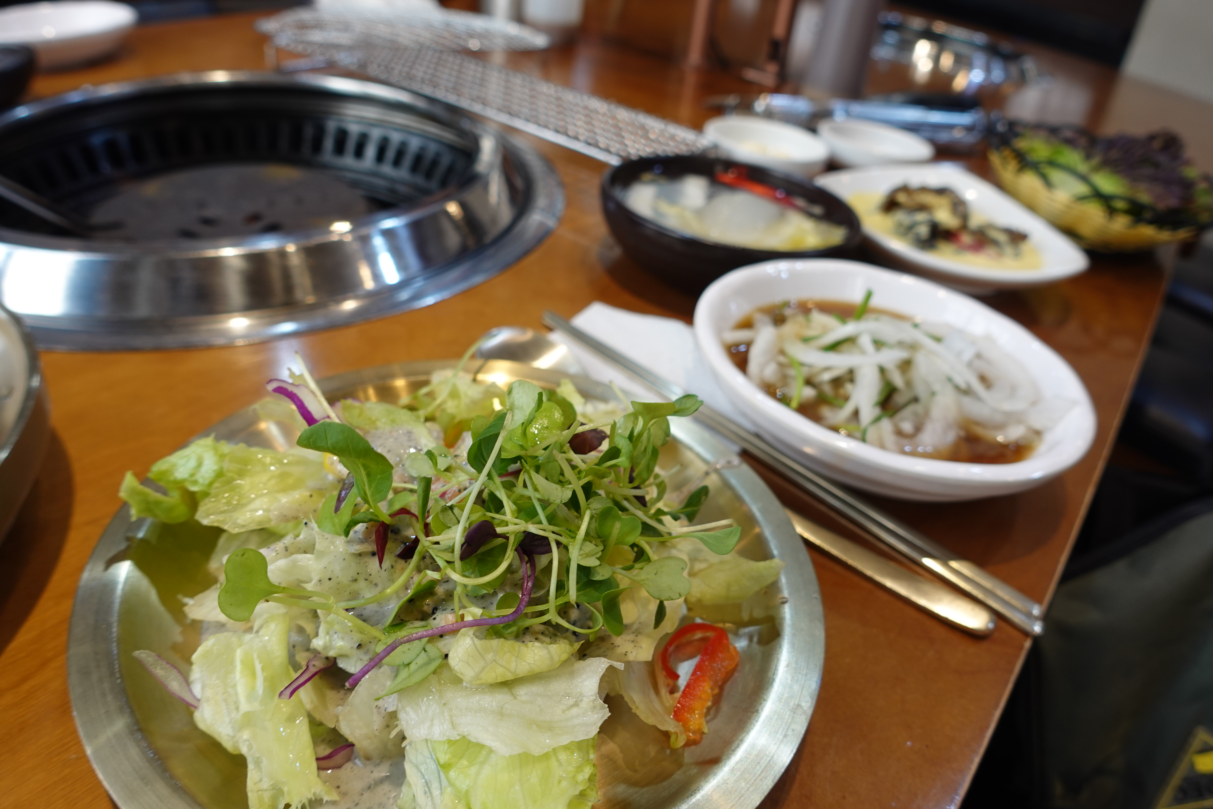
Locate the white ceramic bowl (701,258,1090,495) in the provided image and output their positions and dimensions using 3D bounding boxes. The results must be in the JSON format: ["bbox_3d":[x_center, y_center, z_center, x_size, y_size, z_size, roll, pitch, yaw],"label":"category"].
[{"bbox_3d":[0.105,-0.007,0.353,0.143,0.037,0.151,-17,43,-32],"label":"white ceramic bowl"}]

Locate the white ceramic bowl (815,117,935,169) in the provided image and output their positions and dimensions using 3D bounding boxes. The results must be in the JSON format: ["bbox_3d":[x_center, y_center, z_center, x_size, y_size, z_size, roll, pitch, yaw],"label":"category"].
[{"bbox_3d":[0.172,-0.161,0.591,0.077,0.026,0.077,9,36,0],"label":"white ceramic bowl"}]

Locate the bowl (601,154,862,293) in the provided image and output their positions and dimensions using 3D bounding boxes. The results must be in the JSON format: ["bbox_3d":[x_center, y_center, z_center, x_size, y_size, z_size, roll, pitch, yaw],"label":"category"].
[{"bbox_3d":[0.057,-0.083,0.445,0.122,0.041,0.118,6,36,-4],"label":"bowl"}]

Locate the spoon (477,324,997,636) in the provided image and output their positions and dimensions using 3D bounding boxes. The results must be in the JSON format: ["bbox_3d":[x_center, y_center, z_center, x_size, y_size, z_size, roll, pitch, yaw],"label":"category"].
[{"bbox_3d":[0.036,0.018,0.321,0.210,0.018,0.042,30,41,27],"label":"spoon"}]

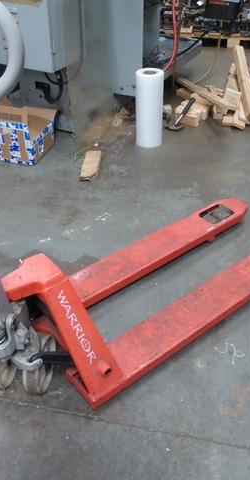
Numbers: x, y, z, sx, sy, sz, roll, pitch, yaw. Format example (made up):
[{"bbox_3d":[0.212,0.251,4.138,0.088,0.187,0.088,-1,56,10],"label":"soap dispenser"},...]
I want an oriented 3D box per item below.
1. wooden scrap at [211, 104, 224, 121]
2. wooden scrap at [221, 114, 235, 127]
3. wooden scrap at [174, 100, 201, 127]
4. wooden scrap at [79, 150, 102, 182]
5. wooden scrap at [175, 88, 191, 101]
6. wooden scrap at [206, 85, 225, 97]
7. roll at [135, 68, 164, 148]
[{"bbox_3d":[0.707,-0.962,3.353,0.070,0.056,0.130,5,39,9],"label":"wooden scrap"},{"bbox_3d":[0.765,-0.883,3.277,0.068,0.022,0.155,7,39,12],"label":"wooden scrap"},{"bbox_3d":[0.471,-0.921,3.305,0.190,0.066,0.150,21,44,27],"label":"wooden scrap"},{"bbox_3d":[-0.207,-0.467,2.793,0.112,0.028,0.345,0,38,2],"label":"wooden scrap"},{"bbox_3d":[0.504,-1.218,3.699,0.075,0.046,0.160,-25,43,-26],"label":"wooden scrap"},{"bbox_3d":[0.764,-1.263,3.748,0.080,0.035,0.190,-27,44,-28],"label":"wooden scrap"},{"bbox_3d":[0.164,-0.860,2.918,0.175,0.468,0.175,-1,38,1],"label":"roll"}]

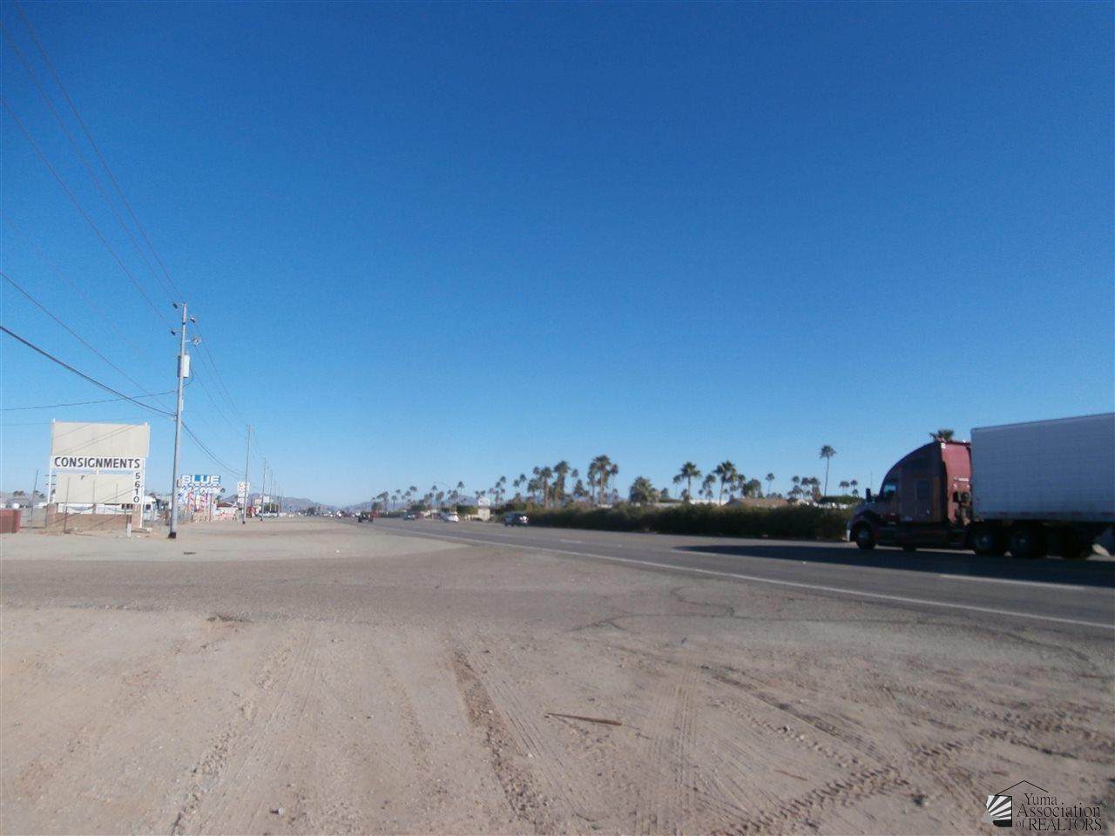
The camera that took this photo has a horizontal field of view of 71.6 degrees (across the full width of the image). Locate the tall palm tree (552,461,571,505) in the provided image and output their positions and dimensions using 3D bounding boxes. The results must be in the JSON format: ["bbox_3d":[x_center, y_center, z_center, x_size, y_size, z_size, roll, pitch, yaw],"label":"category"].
[{"bbox_3d":[0.583,11.951,125.624,2.800,10.030,2.800,0,-7,0],"label":"tall palm tree"}]

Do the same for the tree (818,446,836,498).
[{"bbox_3d":[43.687,10.798,125.790,2.700,12.700,2.700,3,-8,-19],"label":"tree"}]

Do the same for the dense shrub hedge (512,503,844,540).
[{"bbox_3d":[5.231,8.019,61.209,2.200,1.850,54.500,3,-8,-19],"label":"dense shrub hedge"}]

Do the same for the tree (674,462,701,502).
[{"bbox_3d":[18.027,10.565,108.539,3.300,8.670,3.300,3,-8,-19],"label":"tree"}]

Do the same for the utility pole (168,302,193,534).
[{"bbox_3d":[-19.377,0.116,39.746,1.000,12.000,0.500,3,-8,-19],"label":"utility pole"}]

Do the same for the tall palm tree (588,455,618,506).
[{"bbox_3d":[6.456,10.404,112.616,3.800,9.910,3.800,3,-8,-19],"label":"tall palm tree"}]

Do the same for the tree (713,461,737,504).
[{"bbox_3d":[22.083,9.908,102.529,3.000,8.510,3.000,3,-8,-19],"label":"tree"}]

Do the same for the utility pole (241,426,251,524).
[{"bbox_3d":[-38.405,7.107,95.740,0.800,11.900,0.450,3,-8,-19],"label":"utility pole"}]

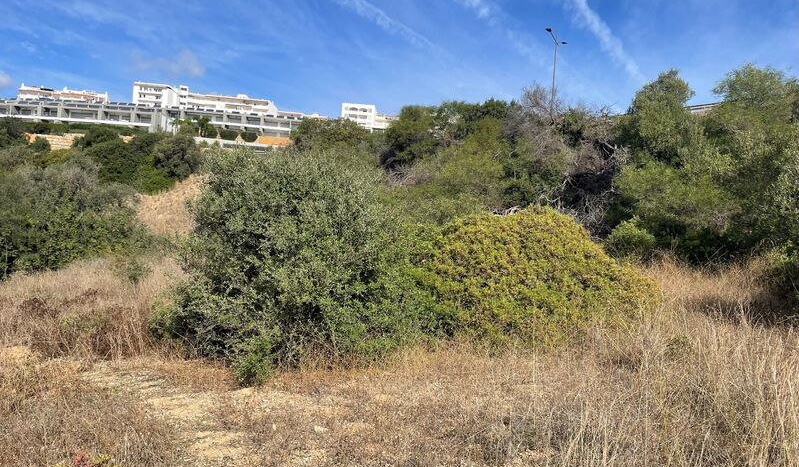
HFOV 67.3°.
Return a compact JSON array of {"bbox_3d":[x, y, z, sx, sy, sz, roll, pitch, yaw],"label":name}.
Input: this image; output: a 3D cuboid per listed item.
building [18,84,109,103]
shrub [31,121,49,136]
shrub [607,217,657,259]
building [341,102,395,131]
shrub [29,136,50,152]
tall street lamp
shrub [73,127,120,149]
[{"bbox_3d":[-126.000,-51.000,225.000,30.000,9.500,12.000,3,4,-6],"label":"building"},{"bbox_3d":[-74.792,-21.771,125.000,3.600,3.300,3.100,2,4,-11],"label":"shrub"},{"bbox_3d":[5.104,0.132,13.200,0.980,0.980,0.900,3,4,0],"label":"shrub"},{"bbox_3d":[-12.000,-43.312,225.000,19.000,12.000,13.000,3,4,-7],"label":"building"},{"bbox_3d":[-63.000,-15.487,105.000,3.300,2.800,2.800,2,4,-11],"label":"shrub"},{"bbox_3d":[11.737,-10.725,45.000,0.600,9.600,4.000,4,4,15],"label":"tall street lamp"},{"bbox_3d":[-48.133,-14.962,95.000,6.100,3.700,4.800,2,4,-11],"label":"shrub"}]

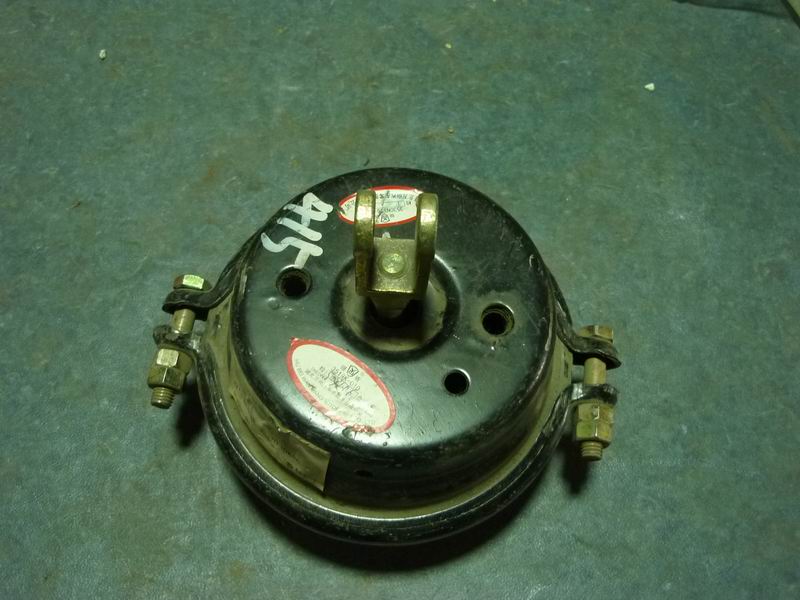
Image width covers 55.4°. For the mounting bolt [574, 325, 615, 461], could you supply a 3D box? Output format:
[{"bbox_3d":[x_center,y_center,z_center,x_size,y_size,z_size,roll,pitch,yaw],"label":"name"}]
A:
[{"bbox_3d":[0.095,0.045,0.368,0.018,0.018,0.062,10,66,1],"label":"mounting bolt"}]

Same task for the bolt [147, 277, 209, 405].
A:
[{"bbox_3d":[-0.108,0.020,0.368,0.018,0.018,0.063,9,66,1],"label":"bolt"}]

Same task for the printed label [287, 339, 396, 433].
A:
[{"bbox_3d":[-0.024,0.034,0.303,0.052,0.002,0.025,37,69,13],"label":"printed label"}]

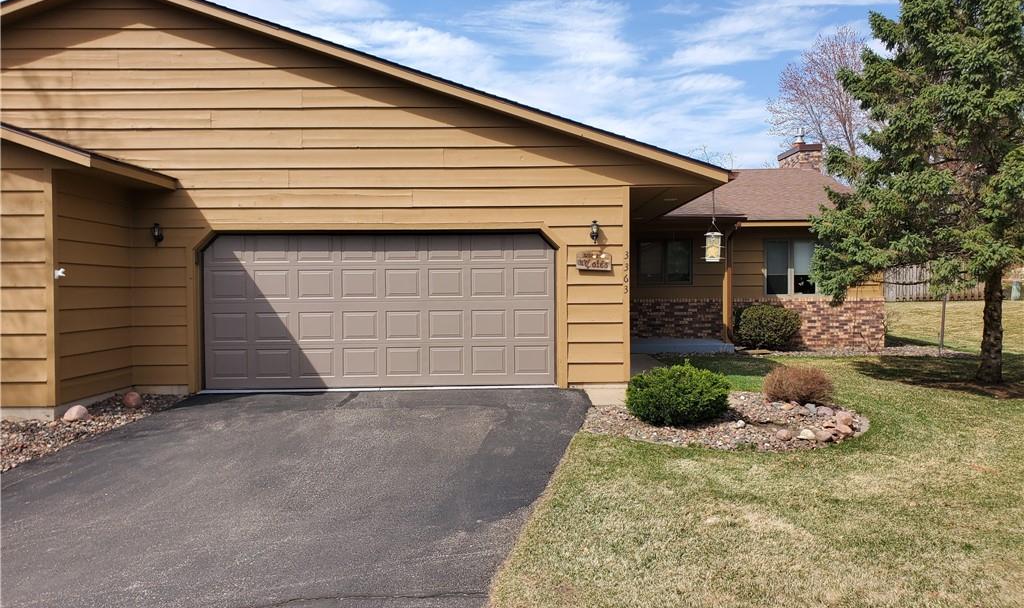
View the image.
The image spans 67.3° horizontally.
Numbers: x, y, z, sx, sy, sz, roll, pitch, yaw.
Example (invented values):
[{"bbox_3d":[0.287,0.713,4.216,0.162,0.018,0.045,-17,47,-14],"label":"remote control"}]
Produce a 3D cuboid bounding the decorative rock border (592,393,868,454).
[{"bbox_3d":[2.574,1.343,9.633,3.500,0.220,3.600,-1,1,0],"label":"decorative rock border"}]

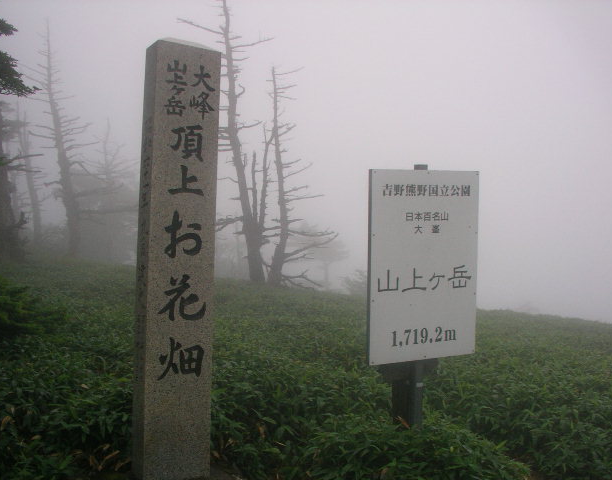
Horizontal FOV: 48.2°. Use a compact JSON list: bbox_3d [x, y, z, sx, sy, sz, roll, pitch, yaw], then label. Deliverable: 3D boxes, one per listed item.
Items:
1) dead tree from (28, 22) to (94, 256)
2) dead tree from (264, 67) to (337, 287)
[{"bbox_3d":[-6.433,-2.644,18.000,1.680,6.160,1.700,1,0,0],"label":"dead tree"},{"bbox_3d":[-0.121,-1.392,15.000,1.530,4.820,1.450,1,0,0],"label":"dead tree"}]

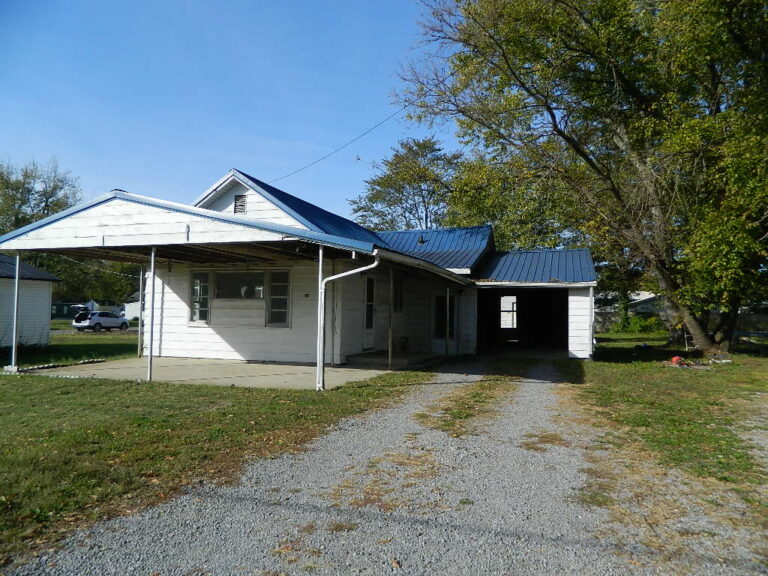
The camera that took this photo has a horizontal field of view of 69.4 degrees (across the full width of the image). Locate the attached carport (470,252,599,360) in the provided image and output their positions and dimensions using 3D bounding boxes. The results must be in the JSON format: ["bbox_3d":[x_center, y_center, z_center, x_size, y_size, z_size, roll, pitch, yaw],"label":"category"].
[{"bbox_3d":[5.738,0.435,20.609,3.742,3.755,7.182,0,-3,19],"label":"attached carport"}]

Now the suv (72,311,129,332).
[{"bbox_3d":[-23.397,2.789,46.279,1.860,1.680,4.650,0,-3,17],"label":"suv"}]

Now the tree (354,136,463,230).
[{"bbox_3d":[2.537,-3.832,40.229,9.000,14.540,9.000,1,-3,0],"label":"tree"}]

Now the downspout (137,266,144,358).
[{"bbox_3d":[-6.723,0.666,15.350,0.100,2.530,0.100,0,-3,19],"label":"downspout"}]

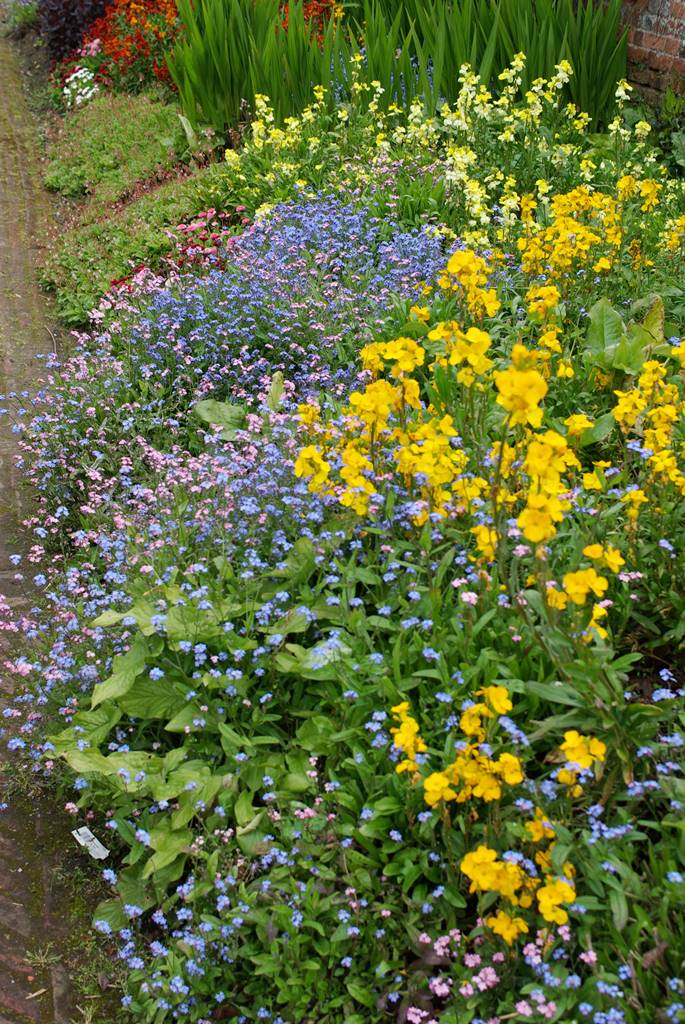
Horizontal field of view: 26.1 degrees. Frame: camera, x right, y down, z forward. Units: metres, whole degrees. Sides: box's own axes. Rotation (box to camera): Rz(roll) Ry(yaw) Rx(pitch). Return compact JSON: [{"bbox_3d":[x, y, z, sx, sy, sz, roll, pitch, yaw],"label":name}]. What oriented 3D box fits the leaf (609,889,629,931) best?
[{"bbox_3d":[0.336,0.483,1.800,0.020,0.015,0.053,-9,53,1],"label":"leaf"}]

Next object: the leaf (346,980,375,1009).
[{"bbox_3d":[0.022,0.547,1.680,0.021,0.012,0.042,-33,56,-26],"label":"leaf"}]

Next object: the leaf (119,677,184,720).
[{"bbox_3d":[-0.277,0.271,2.150,0.098,0.028,0.065,-8,62,-10],"label":"leaf"}]

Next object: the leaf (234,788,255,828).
[{"bbox_3d":[-0.131,0.395,1.980,0.027,0.016,0.052,4,58,-1],"label":"leaf"}]

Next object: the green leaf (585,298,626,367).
[{"bbox_3d":[0.657,-0.446,3.700,0.105,0.170,0.045,2,-1,10],"label":"green leaf"}]

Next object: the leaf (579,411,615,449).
[{"bbox_3d":[0.540,-0.173,3.150,0.088,0.025,0.055,-41,66,-12],"label":"leaf"}]

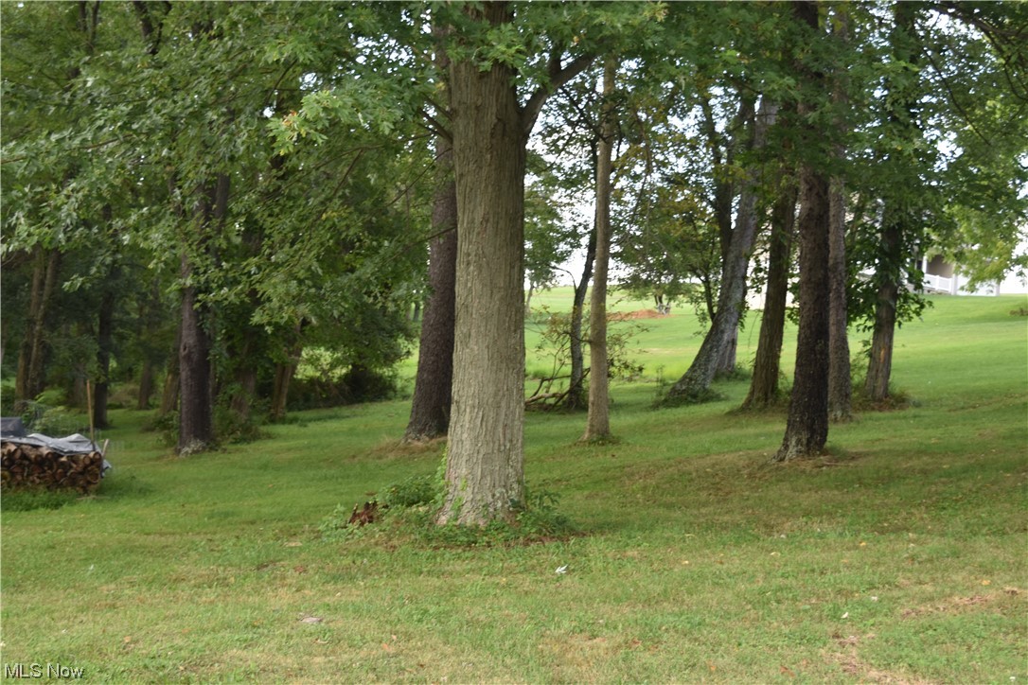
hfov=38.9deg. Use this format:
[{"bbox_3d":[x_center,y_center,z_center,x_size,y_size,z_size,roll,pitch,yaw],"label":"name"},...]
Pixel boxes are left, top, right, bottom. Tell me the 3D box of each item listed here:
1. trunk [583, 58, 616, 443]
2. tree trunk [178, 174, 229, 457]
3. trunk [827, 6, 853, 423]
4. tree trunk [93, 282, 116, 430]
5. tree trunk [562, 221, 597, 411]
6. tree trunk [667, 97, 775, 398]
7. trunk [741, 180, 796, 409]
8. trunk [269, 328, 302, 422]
[{"bbox_3d":[1.179,-1.204,19.000,0.340,5.040,0.330,2,1,3],"label":"trunk"},{"bbox_3d":[-4.219,-0.391,19.700,0.600,3.820,0.500,2,1,-12],"label":"tree trunk"},{"bbox_3d":[5.016,-1.973,22.400,0.360,6.410,0.360,0,1,13],"label":"trunk"},{"bbox_3d":[-6.888,0.231,24.500,0.270,2.490,0.260,3,1,-16],"label":"tree trunk"},{"bbox_3d":[1.225,-0.465,26.000,0.360,3.400,0.300,6,1,3],"label":"tree trunk"},{"bbox_3d":[4.267,-1.850,29.500,0.950,6.320,0.800,12,1,7],"label":"tree trunk"},{"bbox_3d":[4.525,-0.870,25.500,0.550,4.110,0.500,7,1,10],"label":"trunk"},{"bbox_3d":[-4.048,0.583,26.000,0.340,1.720,0.300,10,1,-8],"label":"trunk"}]

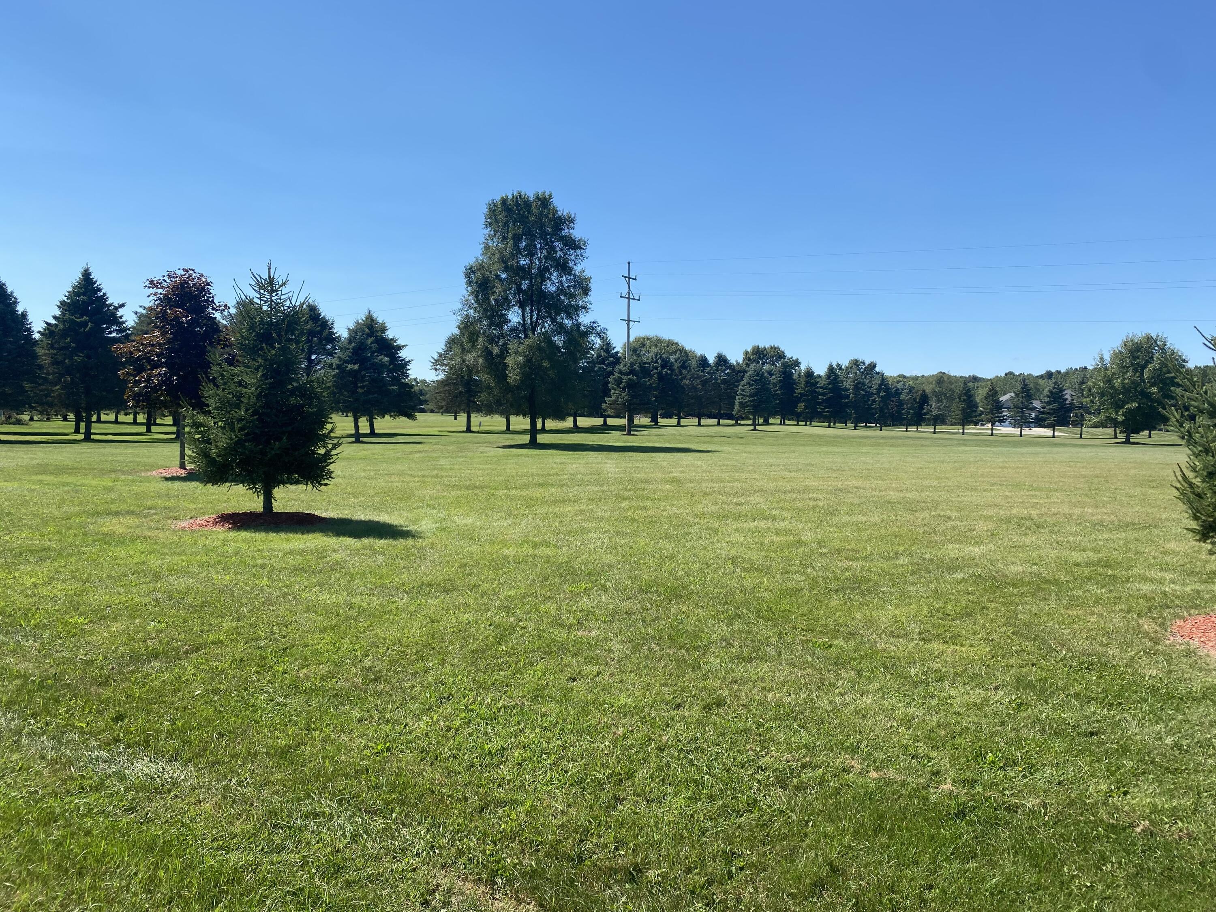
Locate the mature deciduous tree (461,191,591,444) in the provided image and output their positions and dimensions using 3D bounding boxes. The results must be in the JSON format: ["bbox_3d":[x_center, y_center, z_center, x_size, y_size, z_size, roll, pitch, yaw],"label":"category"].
[{"bbox_3d":[-3.782,-6.450,43.034,6.100,11.790,5.700,0,3,0],"label":"mature deciduous tree"}]

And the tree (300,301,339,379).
[{"bbox_3d":[-19.372,-5.737,59.790,5.000,8.800,4.800,0,3,0],"label":"tree"}]

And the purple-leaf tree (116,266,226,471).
[{"bbox_3d":[-11.793,-2.365,24.867,3.430,5.390,3.430,0,3,0],"label":"purple-leaf tree"}]

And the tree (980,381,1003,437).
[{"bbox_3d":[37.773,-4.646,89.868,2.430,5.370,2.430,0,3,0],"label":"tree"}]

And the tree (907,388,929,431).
[{"bbox_3d":[32.841,-4.986,96.886,2.520,4.630,2.520,0,3,0],"label":"tree"}]

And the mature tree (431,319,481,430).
[{"bbox_3d":[-10.958,-6.193,69.786,5.530,8.680,5.530,0,3,0],"label":"mature tree"}]

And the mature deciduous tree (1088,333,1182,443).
[{"bbox_3d":[31.098,-3.983,53.869,5.500,6.400,5.300,0,3,0],"label":"mature deciduous tree"}]

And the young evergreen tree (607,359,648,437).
[{"bbox_3d":[1.343,-4.082,62.871,3.280,5.220,3.280,0,3,0],"label":"young evergreen tree"}]

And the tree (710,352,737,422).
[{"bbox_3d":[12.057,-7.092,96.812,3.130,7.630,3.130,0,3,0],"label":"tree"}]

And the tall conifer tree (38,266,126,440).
[{"bbox_3d":[-28.637,-5.571,49.786,4.900,9.440,4.800,0,3,0],"label":"tall conifer tree"}]

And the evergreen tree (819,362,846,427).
[{"bbox_3d":[22.584,-6.154,91.808,2.900,6.480,2.900,0,3,0],"label":"evergreen tree"}]

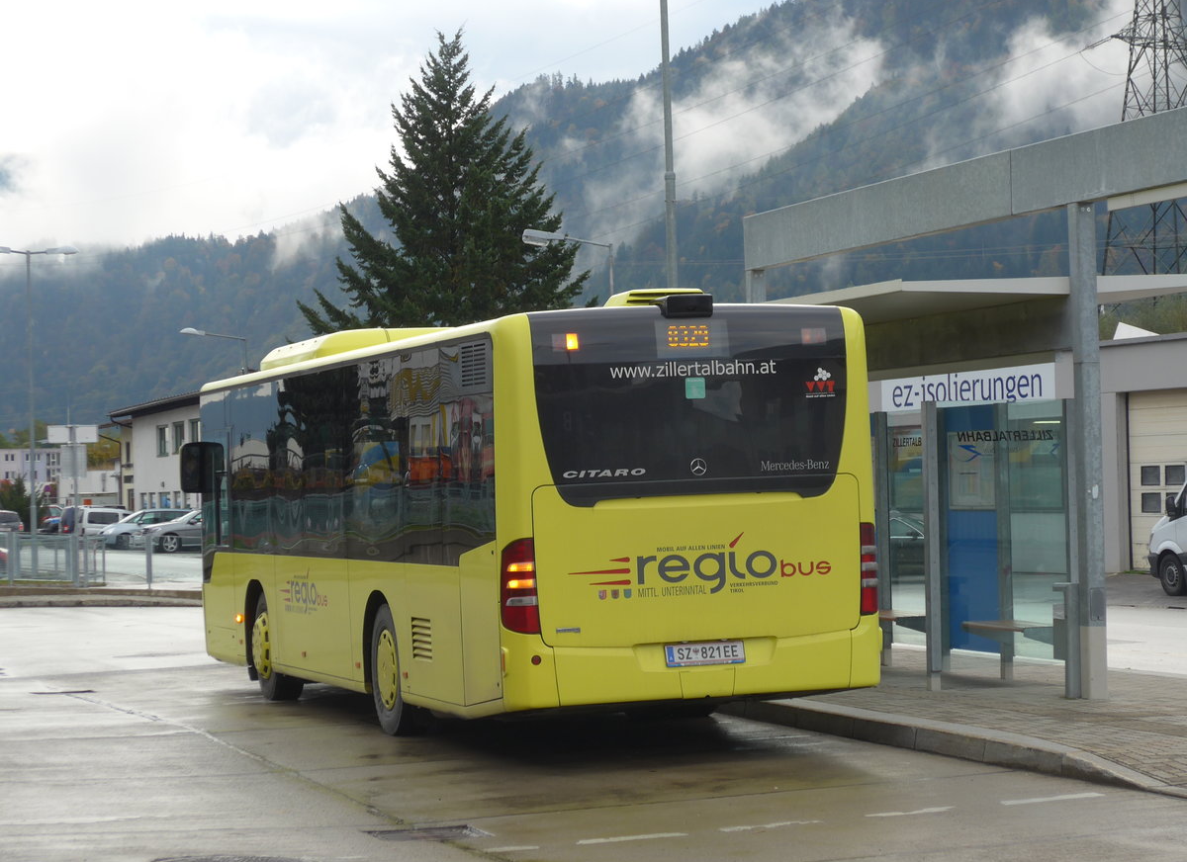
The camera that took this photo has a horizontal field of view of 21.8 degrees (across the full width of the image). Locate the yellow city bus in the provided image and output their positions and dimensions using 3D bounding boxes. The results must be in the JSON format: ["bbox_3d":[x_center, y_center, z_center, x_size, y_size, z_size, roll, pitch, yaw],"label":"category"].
[{"bbox_3d":[-0.962,0.704,24.774,2.600,3.070,10.500,-2,-1,-18],"label":"yellow city bus"}]

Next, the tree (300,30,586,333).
[{"bbox_3d":[-4.410,-4.100,92.000,9.400,15.700,9.400,-1,-1,0],"label":"tree"}]

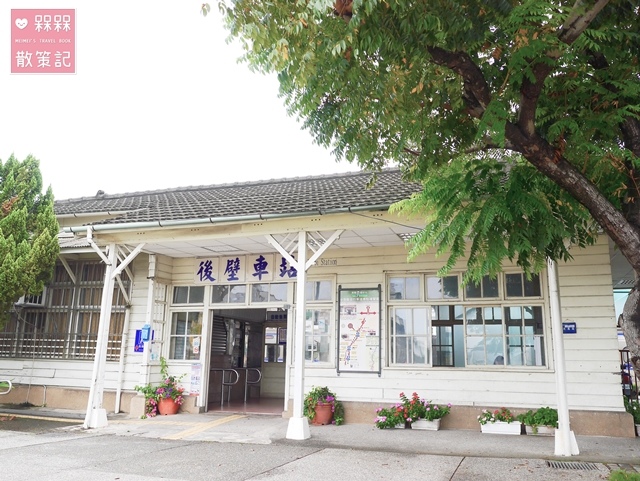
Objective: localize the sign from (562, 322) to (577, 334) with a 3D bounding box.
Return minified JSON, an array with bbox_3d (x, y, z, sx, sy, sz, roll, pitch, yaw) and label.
[{"bbox_3d":[4.244,1.502,9.441,0.218,0.182,0.020,-3,-13,17],"label":"sign"}]

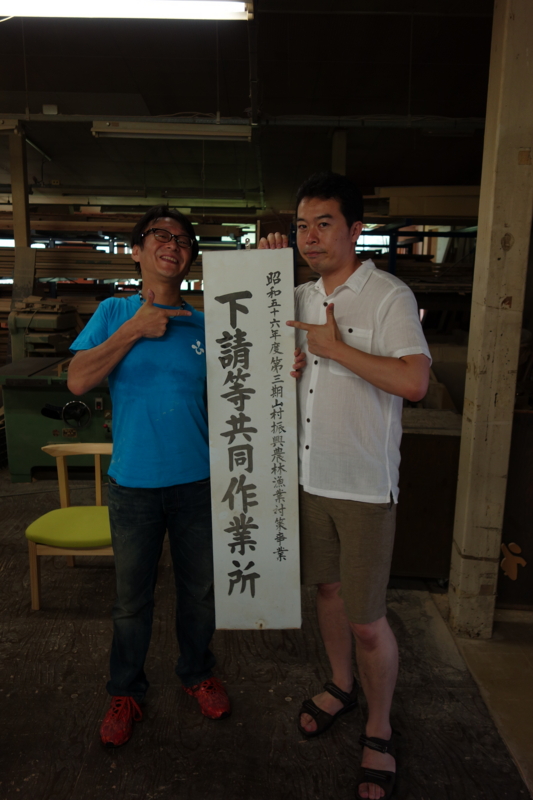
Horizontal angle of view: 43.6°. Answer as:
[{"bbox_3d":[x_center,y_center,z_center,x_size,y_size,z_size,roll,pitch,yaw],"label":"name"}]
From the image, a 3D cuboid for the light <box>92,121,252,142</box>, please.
[{"bbox_3d":[-0.733,-2.087,5.179,1.240,0.110,0.130,0,11,-3],"label":"light"}]

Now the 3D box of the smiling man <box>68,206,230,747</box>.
[{"bbox_3d":[-0.374,0.252,2.215,0.540,1.730,0.420,0,11,-4],"label":"smiling man"}]

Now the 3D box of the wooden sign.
[{"bbox_3d":[-0.037,0.130,1.972,0.260,1.127,0.025,-1,5,2],"label":"wooden sign"}]

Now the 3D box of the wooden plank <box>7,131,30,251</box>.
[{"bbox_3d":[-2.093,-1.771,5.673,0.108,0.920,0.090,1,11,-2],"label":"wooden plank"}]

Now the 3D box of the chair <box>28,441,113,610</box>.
[{"bbox_3d":[-0.854,0.591,3.235,0.550,0.660,0.530,1,11,-2],"label":"chair"}]

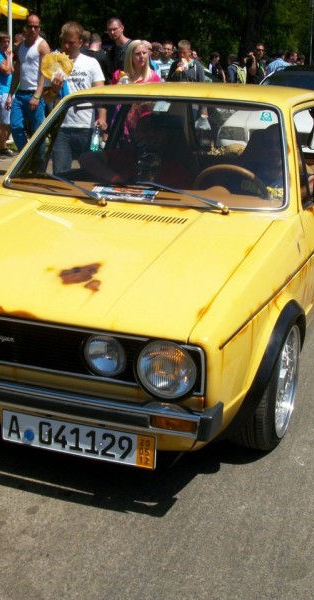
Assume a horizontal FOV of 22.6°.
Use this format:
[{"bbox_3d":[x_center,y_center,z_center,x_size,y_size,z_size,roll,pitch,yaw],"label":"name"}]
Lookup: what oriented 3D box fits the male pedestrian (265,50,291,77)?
[{"bbox_3d":[2.530,-4.453,16.744,0.550,1.686,0.420,16,22,40],"label":"male pedestrian"}]

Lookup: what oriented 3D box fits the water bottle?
[{"bbox_3d":[-0.511,-1.362,6.600,0.070,0.230,0.070,7,17,0],"label":"water bottle"}]

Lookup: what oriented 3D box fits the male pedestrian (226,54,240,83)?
[{"bbox_3d":[1.709,-4.875,18.230,0.500,1.589,0.380,-13,22,-40],"label":"male pedestrian"}]

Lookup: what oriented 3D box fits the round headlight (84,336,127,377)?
[{"bbox_3d":[-0.149,0.165,2.388,0.142,0.142,0.070,8,18,20],"label":"round headlight"}]

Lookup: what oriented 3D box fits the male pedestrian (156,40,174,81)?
[{"bbox_3d":[0.108,-3.152,12.243,0.500,1.678,0.340,1,17,-3],"label":"male pedestrian"}]

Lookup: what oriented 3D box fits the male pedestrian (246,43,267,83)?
[{"bbox_3d":[1.782,-3.564,13.800,0.550,1.790,0.360,-4,18,-17],"label":"male pedestrian"}]

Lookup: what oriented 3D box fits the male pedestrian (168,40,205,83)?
[{"bbox_3d":[0.356,-2.649,10.640,0.500,1.656,0.380,3,17,6],"label":"male pedestrian"}]

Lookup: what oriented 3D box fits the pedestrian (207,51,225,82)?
[{"bbox_3d":[1.298,-4.463,17.000,0.320,1.700,0.480,15,21,38],"label":"pedestrian"}]

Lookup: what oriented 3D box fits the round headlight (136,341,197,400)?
[{"bbox_3d":[0.036,0.201,2.337,0.180,0.180,0.070,8,18,20],"label":"round headlight"}]

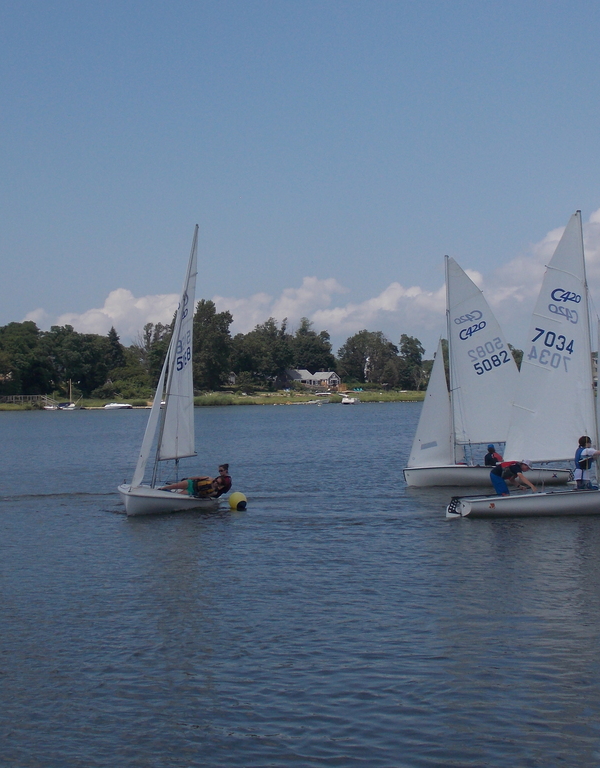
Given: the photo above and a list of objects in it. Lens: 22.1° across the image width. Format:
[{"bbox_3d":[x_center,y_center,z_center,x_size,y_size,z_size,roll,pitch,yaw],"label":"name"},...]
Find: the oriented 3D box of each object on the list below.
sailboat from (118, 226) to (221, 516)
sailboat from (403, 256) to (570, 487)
[{"bbox_3d":[-2.397,-0.255,32.314,1.700,6.101,4.470,10,2,15],"label":"sailboat"},{"bbox_3d":[4.779,-0.325,39.895,4.470,6.101,1.750,-2,5,6],"label":"sailboat"}]

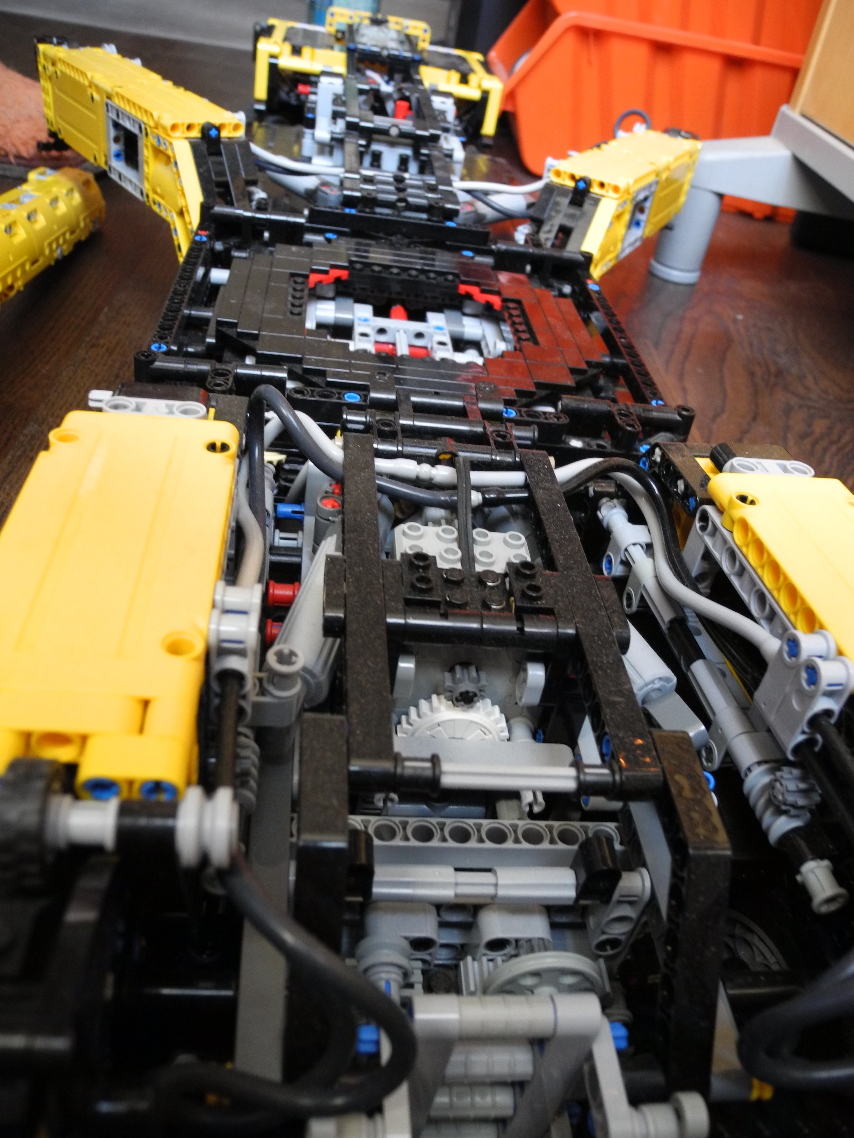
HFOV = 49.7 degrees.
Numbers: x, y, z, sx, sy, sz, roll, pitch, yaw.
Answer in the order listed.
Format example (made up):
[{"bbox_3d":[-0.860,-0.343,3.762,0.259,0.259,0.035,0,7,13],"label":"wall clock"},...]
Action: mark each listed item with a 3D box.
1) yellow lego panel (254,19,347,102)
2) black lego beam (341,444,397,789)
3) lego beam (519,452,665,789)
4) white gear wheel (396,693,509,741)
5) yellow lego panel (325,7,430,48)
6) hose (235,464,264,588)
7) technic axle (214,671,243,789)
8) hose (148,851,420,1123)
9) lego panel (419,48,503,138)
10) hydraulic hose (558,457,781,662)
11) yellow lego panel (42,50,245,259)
[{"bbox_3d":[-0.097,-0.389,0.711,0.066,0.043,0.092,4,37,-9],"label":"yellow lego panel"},{"bbox_3d":[-0.014,0.002,0.202,0.008,0.008,0.120,4,37,-9],"label":"black lego beam"},{"bbox_3d":[0.033,0.005,0.209,0.008,0.008,0.120,4,37,-9],"label":"lego beam"},{"bbox_3d":[0.006,0.038,0.209,0.025,0.025,0.004,4,37,-9],"label":"white gear wheel"},{"bbox_3d":[-0.041,-0.461,0.785,0.088,0.024,0.009,4,37,-9],"label":"yellow lego panel"},{"bbox_3d":[-0.041,-0.011,0.214,0.008,0.007,0.049,4,37,-9],"label":"hose"},{"bbox_3d":[-0.034,0.028,0.157,0.004,0.004,0.024,5,72,-8],"label":"technic axle"},{"bbox_3d":[-0.021,0.065,0.143,0.039,0.027,0.036,4,37,-9],"label":"hose"},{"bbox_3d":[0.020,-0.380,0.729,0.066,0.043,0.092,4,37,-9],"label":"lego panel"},{"bbox_3d":[0.056,-0.004,0.229,0.038,0.012,0.080,4,37,-9],"label":"hydraulic hose"},{"bbox_3d":[-0.152,-0.233,0.501,0.046,0.057,0.184,-19,45,-33],"label":"yellow lego panel"}]

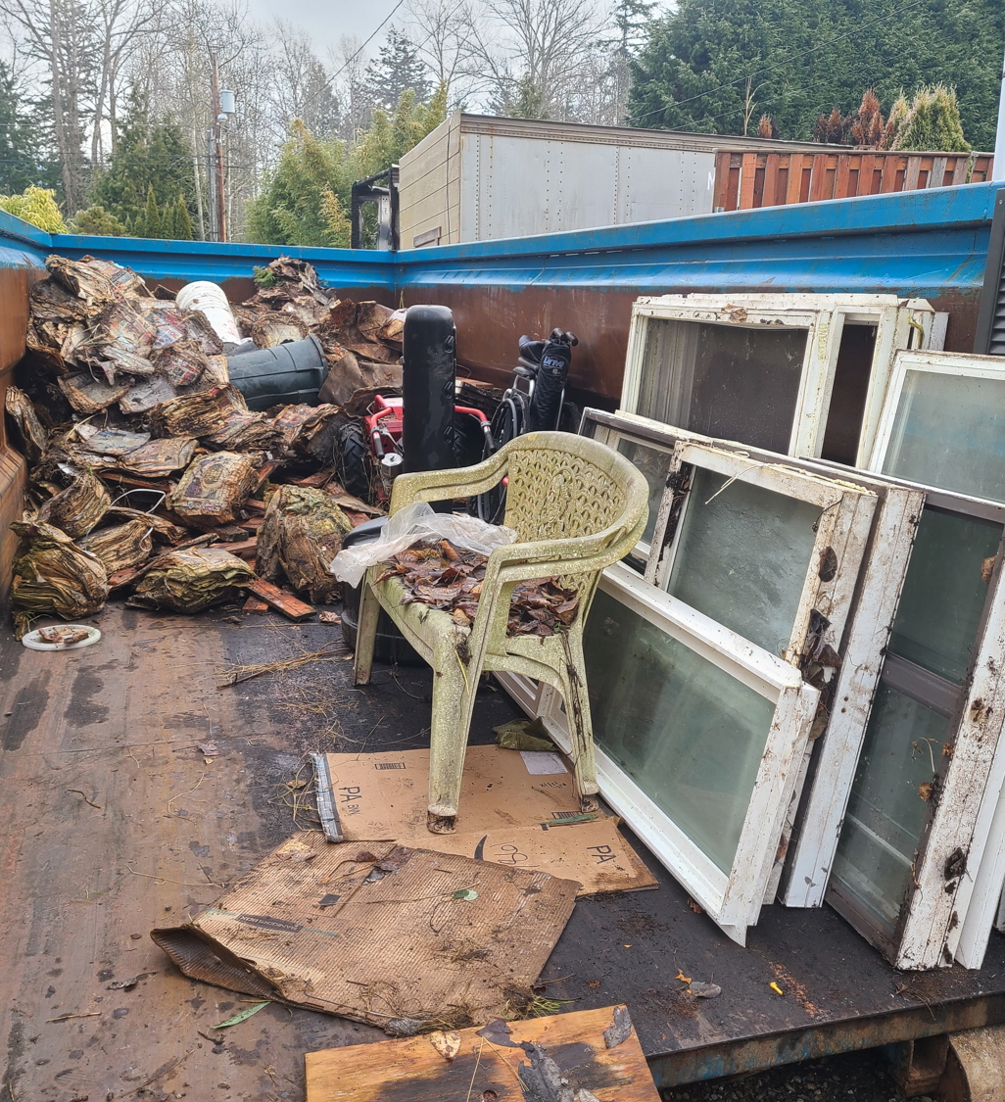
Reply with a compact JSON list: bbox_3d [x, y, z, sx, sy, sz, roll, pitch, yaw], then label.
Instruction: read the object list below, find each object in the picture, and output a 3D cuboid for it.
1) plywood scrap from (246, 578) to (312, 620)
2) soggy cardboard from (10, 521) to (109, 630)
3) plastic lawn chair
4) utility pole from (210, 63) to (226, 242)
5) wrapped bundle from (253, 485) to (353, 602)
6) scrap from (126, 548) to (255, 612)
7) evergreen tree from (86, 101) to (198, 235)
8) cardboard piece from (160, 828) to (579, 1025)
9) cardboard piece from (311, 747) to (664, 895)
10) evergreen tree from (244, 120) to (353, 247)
[{"bbox_3d":[-0.808,0.180,3.985,0.100,0.030,0.360,-9,25,-41],"label":"plywood scrap"},{"bbox_3d":[-1.593,0.049,3.965,0.340,0.320,0.300,-2,14,-17],"label":"soggy cardboard"},{"bbox_3d":[-0.005,0.120,2.630,0.540,0.810,0.600,-4,17,-26],"label":"plastic lawn chair"},{"bbox_3d":[-10.642,-13.479,41.729,0.300,9.600,0.300,1,13,0],"label":"utility pole"},{"bbox_3d":[-0.775,-0.036,4.319,0.360,0.380,0.300,-4,14,-25],"label":"wrapped bundle"},{"bbox_3d":[-1.126,0.104,4.020,0.430,0.205,0.300,7,14,19],"label":"scrap"},{"bbox_3d":[-9.384,-8.719,29.367,3.100,6.070,3.100,1,13,0],"label":"evergreen tree"},{"bbox_3d":[-0.236,0.667,2.049,0.646,0.065,0.519,6,14,18],"label":"cardboard piece"},{"bbox_3d":[-0.075,0.590,2.488,0.640,0.030,0.760,-1,13,-12],"label":"cardboard piece"},{"bbox_3d":[-4.305,-6.687,23.721,2.500,4.850,2.400,1,13,0],"label":"evergreen tree"}]

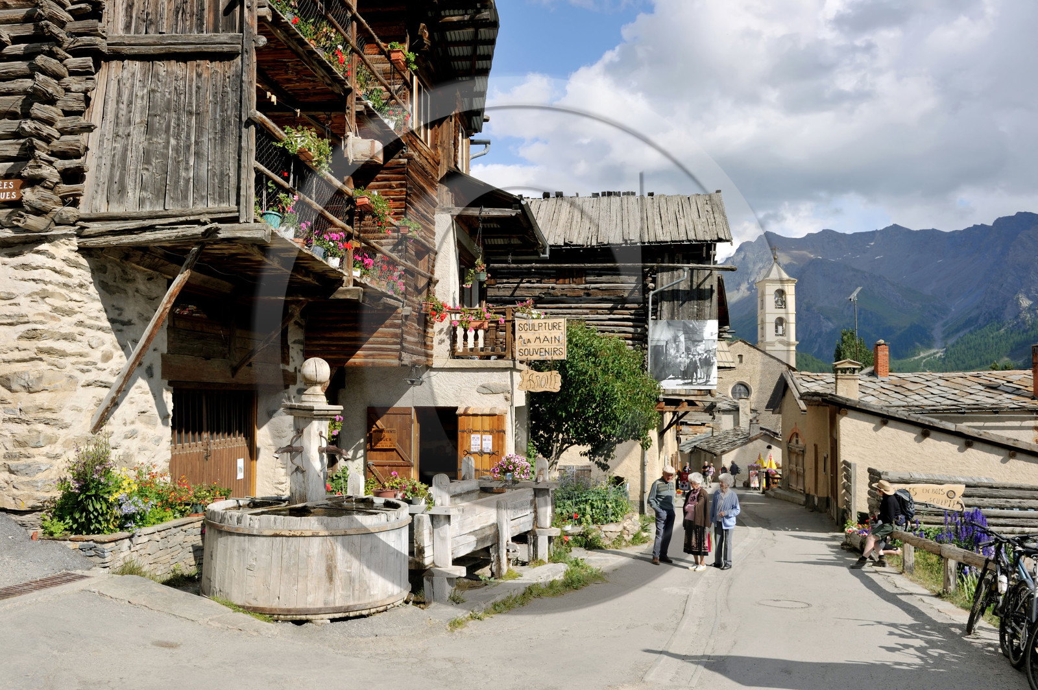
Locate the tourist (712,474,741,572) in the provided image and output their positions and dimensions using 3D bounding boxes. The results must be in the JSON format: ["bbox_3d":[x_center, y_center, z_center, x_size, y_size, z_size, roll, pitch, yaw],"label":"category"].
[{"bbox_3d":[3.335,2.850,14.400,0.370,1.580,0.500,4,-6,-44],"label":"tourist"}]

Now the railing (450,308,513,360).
[{"bbox_3d":[-0.674,-0.210,16.500,1.160,0.950,0.160,0,-3,-4],"label":"railing"}]

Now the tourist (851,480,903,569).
[{"bbox_3d":[5.840,2.909,14.500,0.870,1.430,0.500,0,-3,2],"label":"tourist"}]

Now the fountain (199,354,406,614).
[{"bbox_3d":[-2.551,1.583,10.700,2.500,2.840,2.500,0,-4,0],"label":"fountain"}]

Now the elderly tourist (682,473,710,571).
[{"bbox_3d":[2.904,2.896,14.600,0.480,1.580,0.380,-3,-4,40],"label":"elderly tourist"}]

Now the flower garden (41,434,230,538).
[{"bbox_3d":[-4.527,1.616,10.929,1.050,1.100,3.100,0,-3,7],"label":"flower garden"}]

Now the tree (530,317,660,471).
[{"bbox_3d":[1.462,1.310,17.600,2.600,3.600,2.400,0,-4,0],"label":"tree"}]

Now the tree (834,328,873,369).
[{"bbox_3d":[14.236,1.553,38.000,2.500,5.200,2.500,0,-3,0],"label":"tree"}]

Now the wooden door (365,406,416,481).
[{"bbox_3d":[-2.095,1.882,14.600,0.800,1.740,0.070,0,-4,0],"label":"wooden door"}]

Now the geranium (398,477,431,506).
[{"bbox_3d":[-1.225,1.730,10.500,0.380,0.360,0.360,0,-3,0],"label":"geranium"}]

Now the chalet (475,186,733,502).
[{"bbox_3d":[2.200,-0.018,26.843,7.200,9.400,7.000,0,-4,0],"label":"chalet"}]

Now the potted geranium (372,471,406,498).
[{"bbox_3d":[-1.555,1.686,10.700,0.370,0.380,0.330,-1,-3,24],"label":"potted geranium"}]

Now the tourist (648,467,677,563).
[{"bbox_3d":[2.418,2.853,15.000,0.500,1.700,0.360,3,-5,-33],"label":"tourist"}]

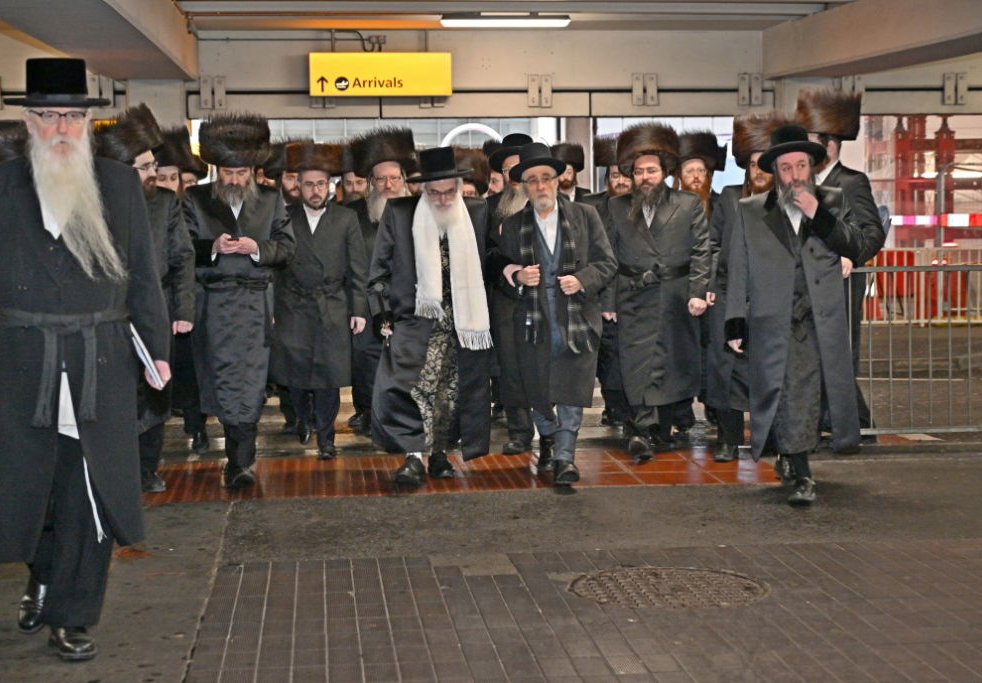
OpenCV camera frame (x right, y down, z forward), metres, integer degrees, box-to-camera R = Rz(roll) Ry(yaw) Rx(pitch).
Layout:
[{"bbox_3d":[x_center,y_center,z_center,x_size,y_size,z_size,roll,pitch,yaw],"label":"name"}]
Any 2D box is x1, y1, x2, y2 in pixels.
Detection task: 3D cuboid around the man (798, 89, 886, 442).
[{"bbox_3d":[2.057,-0.422,8.997,0.600,2.030,0.520,-3,5,-30],"label":"man"}]

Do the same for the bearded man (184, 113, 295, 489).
[{"bbox_3d":[-1.307,-0.217,7.950,0.580,1.910,0.500,-1,6,-5],"label":"bearded man"}]

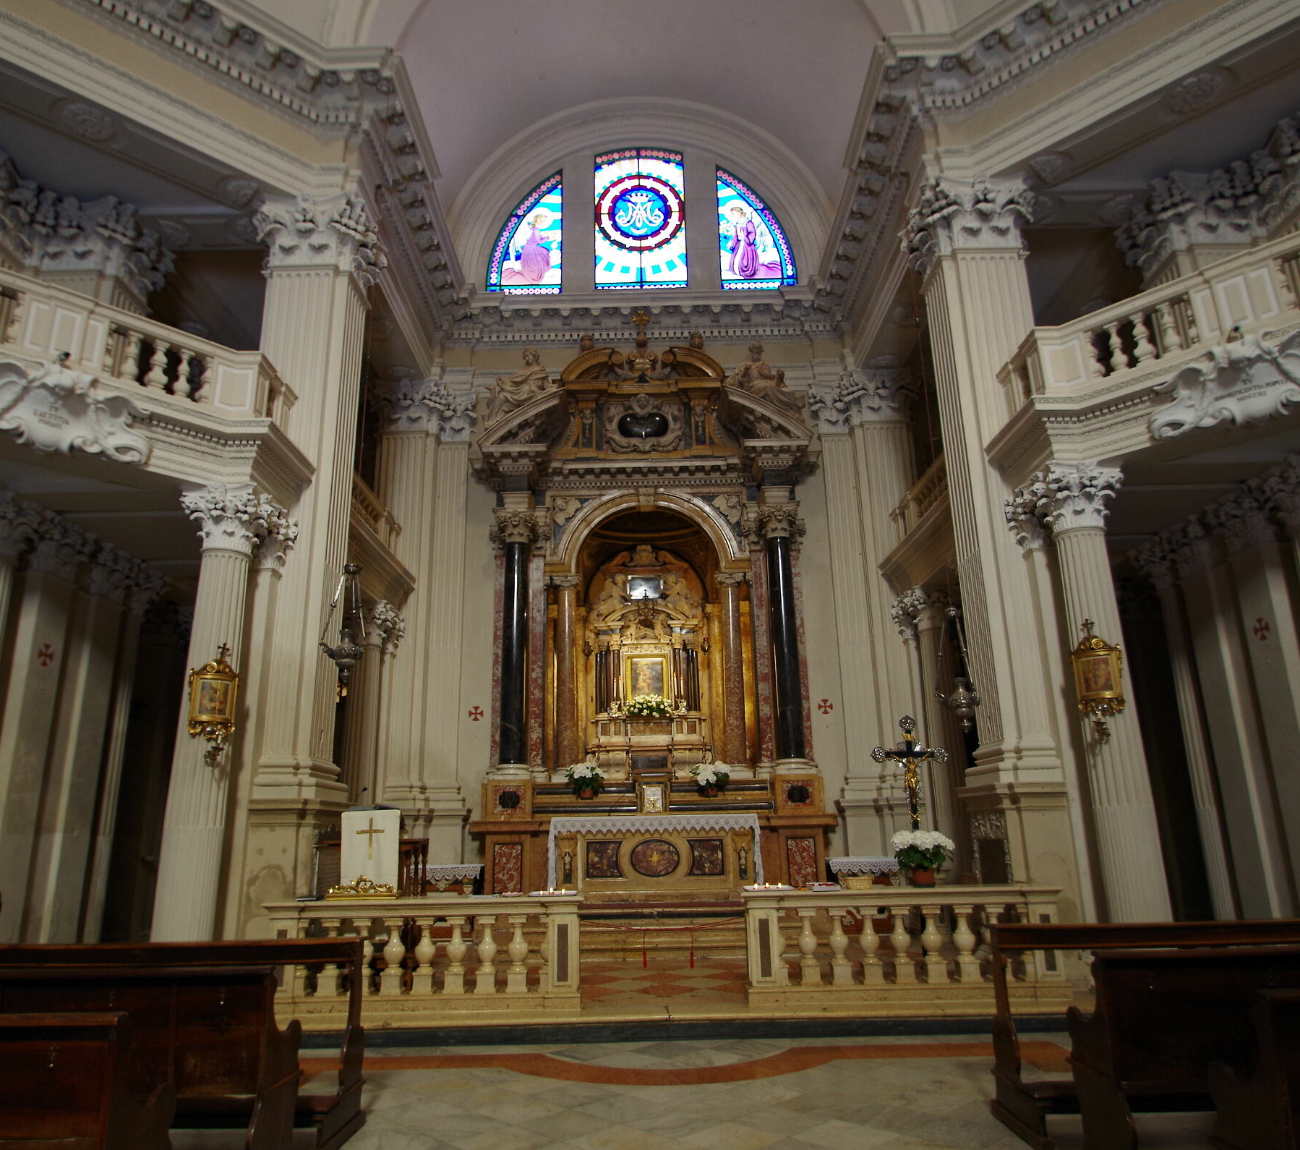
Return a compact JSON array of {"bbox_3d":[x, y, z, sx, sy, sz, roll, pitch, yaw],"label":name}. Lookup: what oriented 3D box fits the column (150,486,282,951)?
[{"bbox_3d":[-3.576,1.340,6.972,0.552,4.304,0.552,-1,-15,0],"label":"column"}]

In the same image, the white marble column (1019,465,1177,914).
[{"bbox_3d":[3.696,1.177,6.965,0.552,4.304,0.552,-1,-15,0],"label":"white marble column"}]

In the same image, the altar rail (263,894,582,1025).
[{"bbox_3d":[-1.782,3.001,6.876,2.512,0.800,0.384,-1,-15,0],"label":"altar rail"}]

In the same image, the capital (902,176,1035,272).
[{"bbox_3d":[3.499,-3.682,9.563,1.185,0.790,1.065,-1,-15,0],"label":"capital"}]

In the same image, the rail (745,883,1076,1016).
[{"bbox_3d":[1.964,2.917,6.872,2.512,0.800,0.384,-1,-15,0],"label":"rail"}]

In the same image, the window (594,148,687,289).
[{"bbox_3d":[-0.168,-6.165,14.939,1.538,2.800,0.189,-1,-15,0],"label":"window"}]

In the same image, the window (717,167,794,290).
[{"bbox_3d":[1.830,-5.980,14.866,1.254,2.405,0.189,-1,-15,0],"label":"window"}]

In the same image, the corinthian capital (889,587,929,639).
[{"bbox_3d":[3.561,0.538,11.679,0.528,0.600,0.528,-1,-15,0],"label":"corinthian capital"}]

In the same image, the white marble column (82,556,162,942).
[{"bbox_3d":[-5.801,2.047,9.268,0.636,4.426,0.636,-1,-15,0],"label":"white marble column"}]

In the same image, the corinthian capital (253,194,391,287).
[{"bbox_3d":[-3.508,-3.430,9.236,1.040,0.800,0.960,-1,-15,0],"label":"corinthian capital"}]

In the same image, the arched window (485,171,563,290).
[{"bbox_3d":[-2.027,-5.628,14.128,1.180,2.262,0.096,-1,-15,0],"label":"arched window"}]

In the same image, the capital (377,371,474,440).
[{"bbox_3d":[-3.322,-2.442,12.913,1.376,0.800,0.640,-1,-15,0],"label":"capital"}]

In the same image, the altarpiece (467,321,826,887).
[{"bbox_3d":[-0.039,0.150,12.380,4.982,8.453,1.288,-1,-15,0],"label":"altarpiece"}]

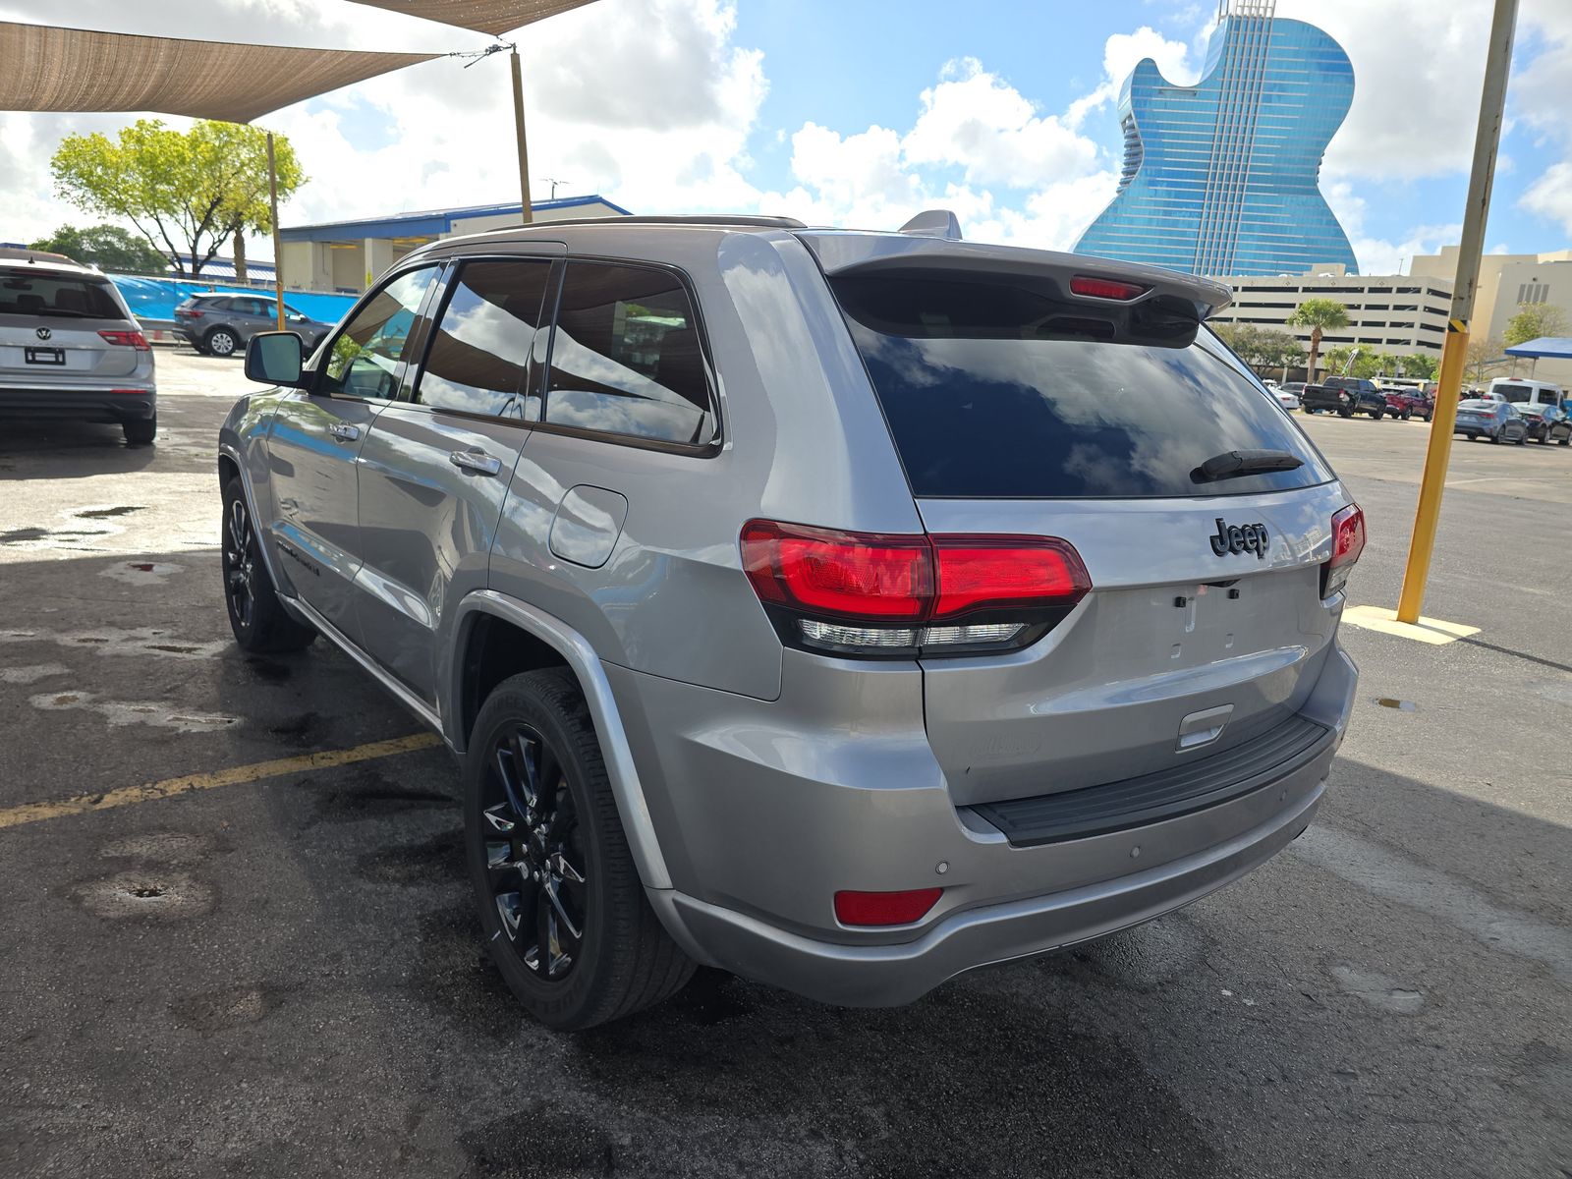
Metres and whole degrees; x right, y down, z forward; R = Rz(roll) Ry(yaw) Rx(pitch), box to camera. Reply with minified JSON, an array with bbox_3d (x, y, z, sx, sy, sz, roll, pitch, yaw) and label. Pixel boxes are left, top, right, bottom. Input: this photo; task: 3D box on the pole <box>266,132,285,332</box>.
[{"bbox_3d":[-10.763,-7.102,22.175,0.150,4.880,0.150,-5,14,-25],"label":"pole"}]

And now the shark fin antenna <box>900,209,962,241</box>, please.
[{"bbox_3d":[0.326,-0.848,2.441,0.070,0.070,0.175,-5,16,-37],"label":"shark fin antenna"}]

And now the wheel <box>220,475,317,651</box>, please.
[{"bbox_3d":[-2.219,-0.111,4.490,0.270,0.770,0.770,-5,16,-37],"label":"wheel"}]

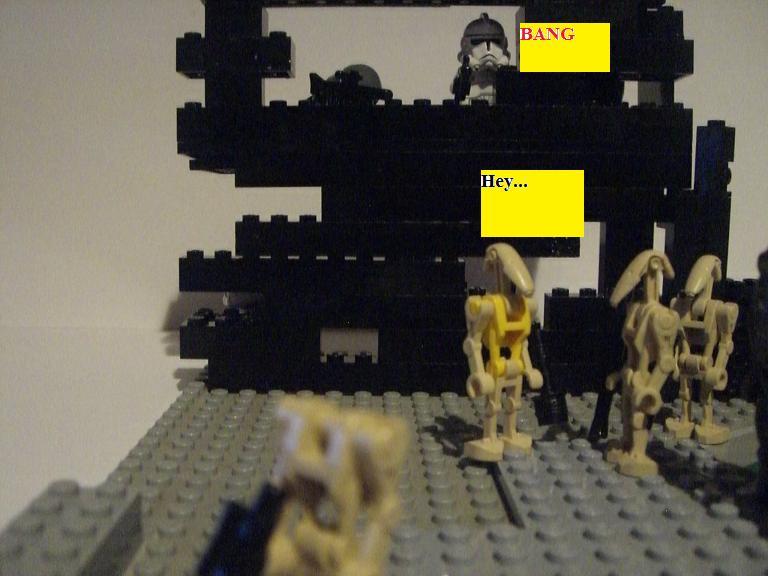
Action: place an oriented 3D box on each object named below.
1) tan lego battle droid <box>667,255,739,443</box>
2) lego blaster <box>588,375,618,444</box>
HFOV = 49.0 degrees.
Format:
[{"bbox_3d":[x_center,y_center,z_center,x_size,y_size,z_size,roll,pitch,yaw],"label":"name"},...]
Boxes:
[{"bbox_3d":[0.073,0.014,0.193,0.012,0.044,0.015,-6,9,-42],"label":"tan lego battle droid"},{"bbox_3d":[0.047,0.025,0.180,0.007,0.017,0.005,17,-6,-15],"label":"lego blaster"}]

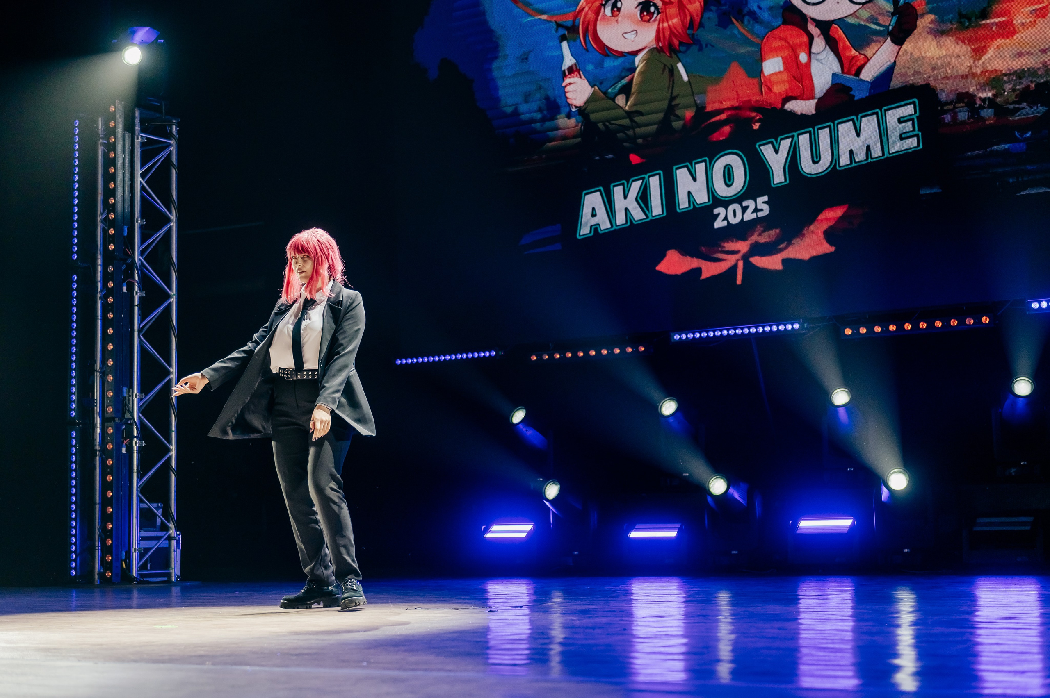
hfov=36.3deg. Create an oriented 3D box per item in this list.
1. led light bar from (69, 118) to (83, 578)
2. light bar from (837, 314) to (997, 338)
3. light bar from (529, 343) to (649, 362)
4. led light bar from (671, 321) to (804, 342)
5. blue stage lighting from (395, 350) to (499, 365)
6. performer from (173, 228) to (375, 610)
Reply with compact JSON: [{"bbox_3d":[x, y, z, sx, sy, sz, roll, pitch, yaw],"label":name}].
[{"bbox_3d":[-2.910,-0.025,10.439,0.070,3.010,0.070,-5,-7,29],"label":"led light bar"},{"bbox_3d":[2.495,-0.145,10.185,1.000,0.080,0.090,-5,-7,33],"label":"light bar"},{"bbox_3d":[0.467,0.037,11.518,1.000,0.080,0.090,-5,-7,33],"label":"light bar"},{"bbox_3d":[1.445,-0.116,10.866,0.980,0.070,0.065,-5,-7,33],"label":"led light bar"},{"bbox_3d":[-0.591,0.067,12.204,0.980,0.070,0.065,-5,-7,33],"label":"blue stage lighting"},{"bbox_3d":[-1.118,0.315,7.200,0.820,1.710,0.500,-5,-7,30],"label":"performer"}]

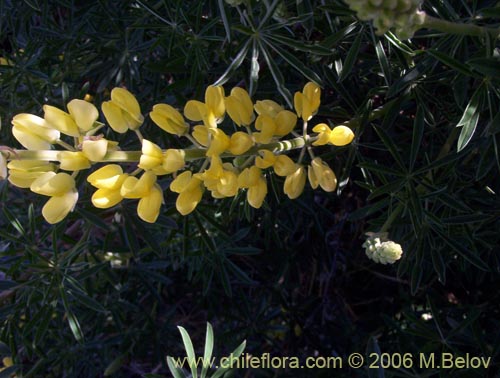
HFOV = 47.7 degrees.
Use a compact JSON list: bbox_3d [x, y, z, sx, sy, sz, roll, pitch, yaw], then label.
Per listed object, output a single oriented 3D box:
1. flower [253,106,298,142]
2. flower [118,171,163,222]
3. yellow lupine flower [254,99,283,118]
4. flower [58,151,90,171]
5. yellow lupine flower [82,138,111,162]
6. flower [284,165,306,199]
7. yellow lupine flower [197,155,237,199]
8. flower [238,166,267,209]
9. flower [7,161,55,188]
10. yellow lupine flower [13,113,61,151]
[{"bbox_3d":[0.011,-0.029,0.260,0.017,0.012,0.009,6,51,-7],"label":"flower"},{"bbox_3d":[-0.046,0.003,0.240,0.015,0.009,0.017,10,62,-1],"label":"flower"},{"bbox_3d":[0.008,-0.034,0.236,0.011,0.009,0.006,35,84,12],"label":"yellow lupine flower"},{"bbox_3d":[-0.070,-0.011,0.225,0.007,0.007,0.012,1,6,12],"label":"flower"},{"bbox_3d":[-0.057,-0.014,0.210,0.010,0.009,0.011,0,-6,-6],"label":"yellow lupine flower"},{"bbox_3d":[0.022,-0.004,0.270,0.008,0.009,0.013,9,66,1],"label":"flower"},{"bbox_3d":[-0.013,-0.004,0.219,0.014,0.012,0.014,23,23,-24],"label":"yellow lupine flower"},{"bbox_3d":[0.001,-0.001,0.224,0.010,0.009,0.017,17,44,-26],"label":"flower"},{"bbox_3d":[-0.086,-0.006,0.220,0.018,0.010,0.010,-6,7,-12],"label":"flower"},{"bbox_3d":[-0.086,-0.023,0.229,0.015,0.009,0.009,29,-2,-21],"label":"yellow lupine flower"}]

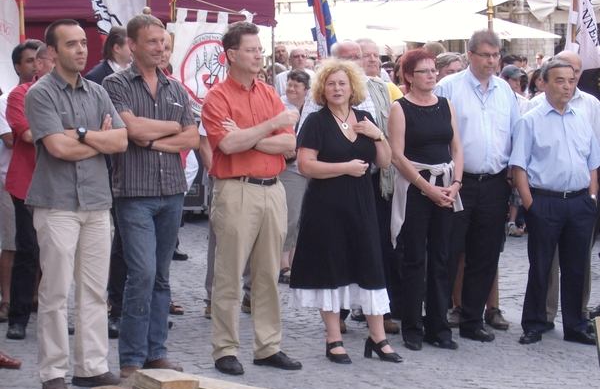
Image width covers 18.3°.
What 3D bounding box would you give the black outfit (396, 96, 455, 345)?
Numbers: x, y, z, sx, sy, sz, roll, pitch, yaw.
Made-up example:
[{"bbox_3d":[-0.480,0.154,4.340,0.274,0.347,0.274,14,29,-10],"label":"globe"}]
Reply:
[{"bbox_3d":[0.723,0.149,10.720,0.390,1.430,0.290,-1,4,-22],"label":"black outfit"}]

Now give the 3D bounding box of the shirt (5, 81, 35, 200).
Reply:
[{"bbox_3d":[-1.518,-0.331,11.050,0.520,0.730,0.310,-2,4,-32],"label":"shirt"}]

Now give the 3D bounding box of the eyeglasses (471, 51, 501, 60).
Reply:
[{"bbox_3d":[1.079,-0.823,10.980,0.145,0.038,0.145,-1,11,-25],"label":"eyeglasses"}]

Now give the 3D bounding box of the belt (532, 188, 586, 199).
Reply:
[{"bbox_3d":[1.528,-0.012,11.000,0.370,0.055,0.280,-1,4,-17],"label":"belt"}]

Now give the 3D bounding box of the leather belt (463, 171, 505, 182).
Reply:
[{"bbox_3d":[1.034,-0.109,11.000,0.400,0.055,0.300,-1,4,-20],"label":"leather belt"}]

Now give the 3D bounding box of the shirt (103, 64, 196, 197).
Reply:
[{"bbox_3d":[-0.765,-0.325,9.490,0.500,0.690,0.300,-2,3,-29],"label":"shirt"}]

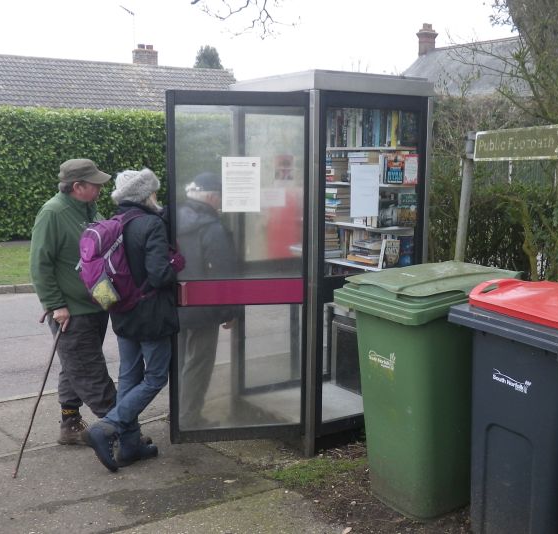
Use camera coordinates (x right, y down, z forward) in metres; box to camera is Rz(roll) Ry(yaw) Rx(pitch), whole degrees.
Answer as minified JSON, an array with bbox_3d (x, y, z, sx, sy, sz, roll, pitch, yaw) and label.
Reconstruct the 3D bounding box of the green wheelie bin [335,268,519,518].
[{"bbox_3d":[0.743,0.596,3.560,0.735,1.085,0.580,-5,10,-32],"label":"green wheelie bin"}]

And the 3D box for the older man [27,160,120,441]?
[{"bbox_3d":[-1.201,0.210,4.215,0.460,1.710,0.500,-2,9,-17],"label":"older man"}]

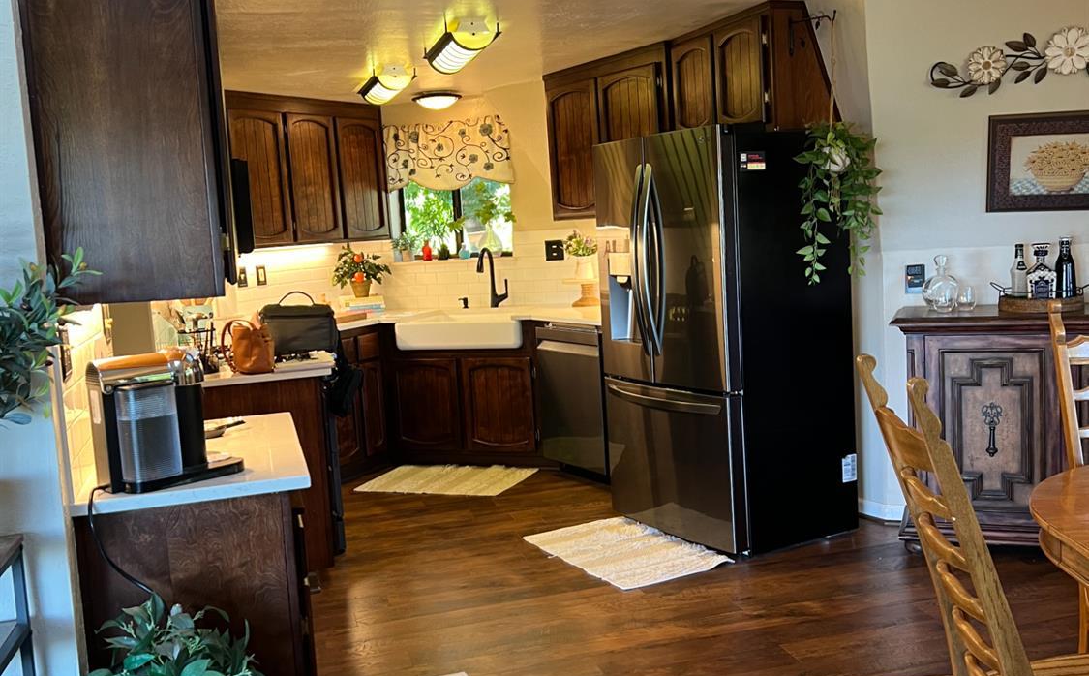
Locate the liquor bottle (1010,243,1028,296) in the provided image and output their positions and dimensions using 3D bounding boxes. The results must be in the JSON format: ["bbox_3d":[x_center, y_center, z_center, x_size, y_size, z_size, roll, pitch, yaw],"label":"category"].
[{"bbox_3d":[1.954,-0.260,4.488,0.074,0.250,0.074,-1,6,20],"label":"liquor bottle"}]

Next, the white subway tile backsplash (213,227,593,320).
[{"bbox_3d":[-0.654,-0.382,6.791,2.300,0.490,1.250,-1,6,18],"label":"white subway tile backsplash"}]

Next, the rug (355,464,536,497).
[{"bbox_3d":[-0.565,0.819,6.291,0.897,0.015,0.578,-1,6,21],"label":"rug"}]

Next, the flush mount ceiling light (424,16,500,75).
[{"bbox_3d":[-0.369,-1.290,4.858,0.230,0.170,0.620,-5,6,-15],"label":"flush mount ceiling light"}]

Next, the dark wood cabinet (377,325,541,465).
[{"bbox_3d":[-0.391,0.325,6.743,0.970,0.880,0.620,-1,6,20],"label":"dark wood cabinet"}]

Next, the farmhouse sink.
[{"bbox_3d":[-0.415,-0.031,6.577,0.800,0.190,0.480,-1,6,19],"label":"farmhouse sink"}]

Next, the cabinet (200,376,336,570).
[{"bbox_3d":[-1.240,0.613,4.516,0.630,0.880,0.380,-5,6,-16],"label":"cabinet"}]

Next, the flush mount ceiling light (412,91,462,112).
[{"bbox_3d":[-0.623,-1.377,6.353,0.295,0.110,0.295,-3,6,0],"label":"flush mount ceiling light"}]

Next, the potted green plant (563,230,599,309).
[{"bbox_3d":[0.265,-0.428,6.795,0.250,0.470,0.250,-3,6,5],"label":"potted green plant"}]

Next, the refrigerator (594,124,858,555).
[{"bbox_3d":[0.797,-0.015,4.991,0.755,1.790,0.915,-7,7,-29],"label":"refrigerator"}]

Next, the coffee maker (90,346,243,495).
[{"bbox_3d":[-0.912,0.190,2.663,0.335,0.306,0.200,-9,8,-40],"label":"coffee maker"}]

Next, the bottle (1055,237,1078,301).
[{"bbox_3d":[2.170,-0.270,4.531,0.085,0.290,0.085,-1,7,22],"label":"bottle"}]

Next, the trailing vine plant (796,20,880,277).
[{"bbox_3d":[1.167,-0.751,4.352,0.340,1.030,0.310,-2,6,15],"label":"trailing vine plant"}]

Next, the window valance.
[{"bbox_3d":[-0.645,-1.230,7.226,0.950,0.455,0.100,-1,6,18],"label":"window valance"}]

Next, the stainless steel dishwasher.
[{"bbox_3d":[0.402,0.335,6.322,0.600,0.860,0.610,-7,7,-30],"label":"stainless steel dishwasher"}]

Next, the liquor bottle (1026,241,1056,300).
[{"bbox_3d":[2.071,-0.261,4.551,0.115,0.280,0.095,-1,7,20],"label":"liquor bottle"}]

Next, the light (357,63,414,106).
[{"bbox_3d":[-0.784,-1.250,5.386,0.200,0.140,0.580,-5,6,-16],"label":"light"}]

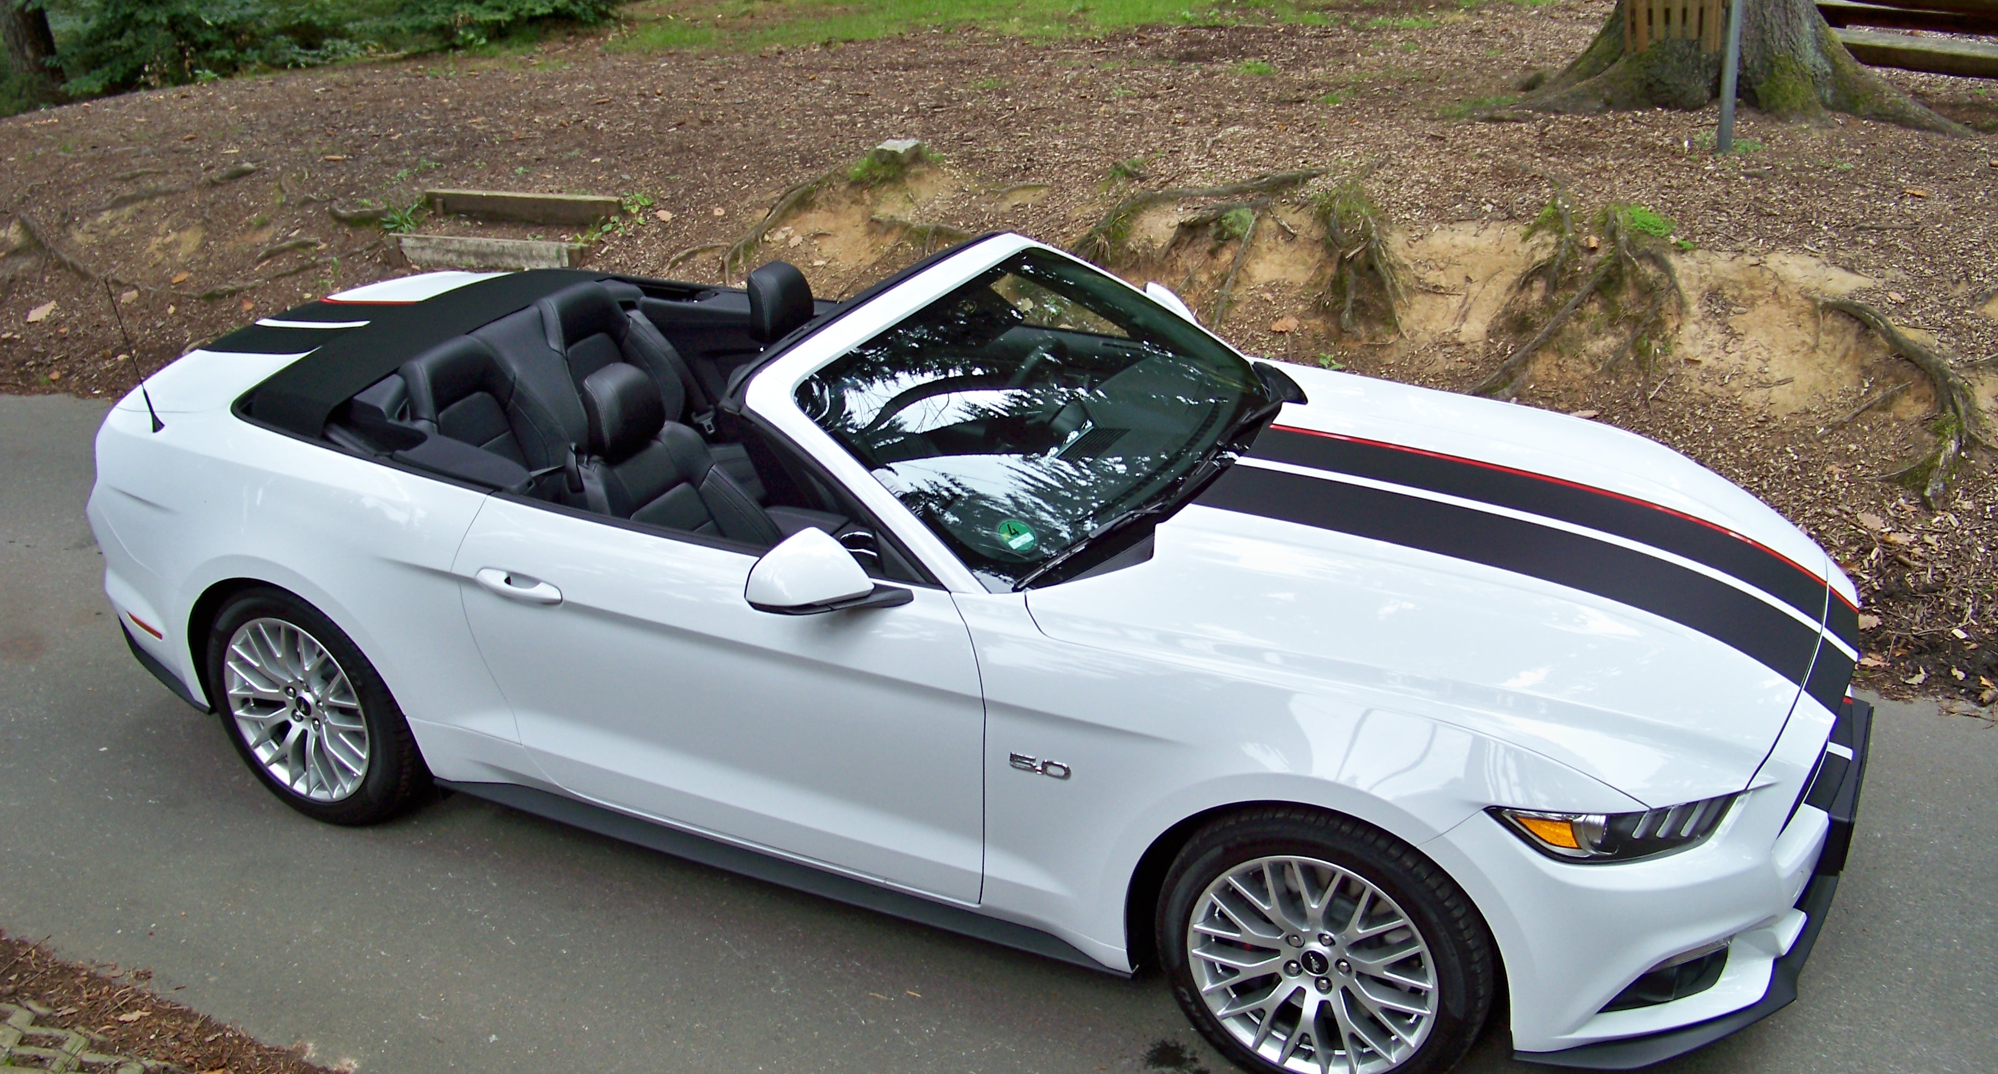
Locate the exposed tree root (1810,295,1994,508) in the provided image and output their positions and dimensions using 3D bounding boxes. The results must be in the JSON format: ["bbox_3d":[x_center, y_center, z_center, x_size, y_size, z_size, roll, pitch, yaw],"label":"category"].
[{"bbox_3d":[2.836,-0.433,6.028,0.540,0.500,0.580,10,26,25],"label":"exposed tree root"}]

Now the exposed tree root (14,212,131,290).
[{"bbox_3d":[-4.699,-1.456,9.650,0.200,0.200,1.500,-23,31,-39],"label":"exposed tree root"}]

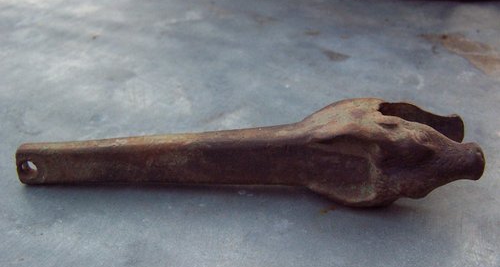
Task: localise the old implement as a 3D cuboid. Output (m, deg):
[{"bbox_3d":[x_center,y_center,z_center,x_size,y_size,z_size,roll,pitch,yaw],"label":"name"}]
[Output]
[{"bbox_3d":[-0.001,0.008,0.232,0.185,0.032,0.031,2,31,3],"label":"old implement"}]

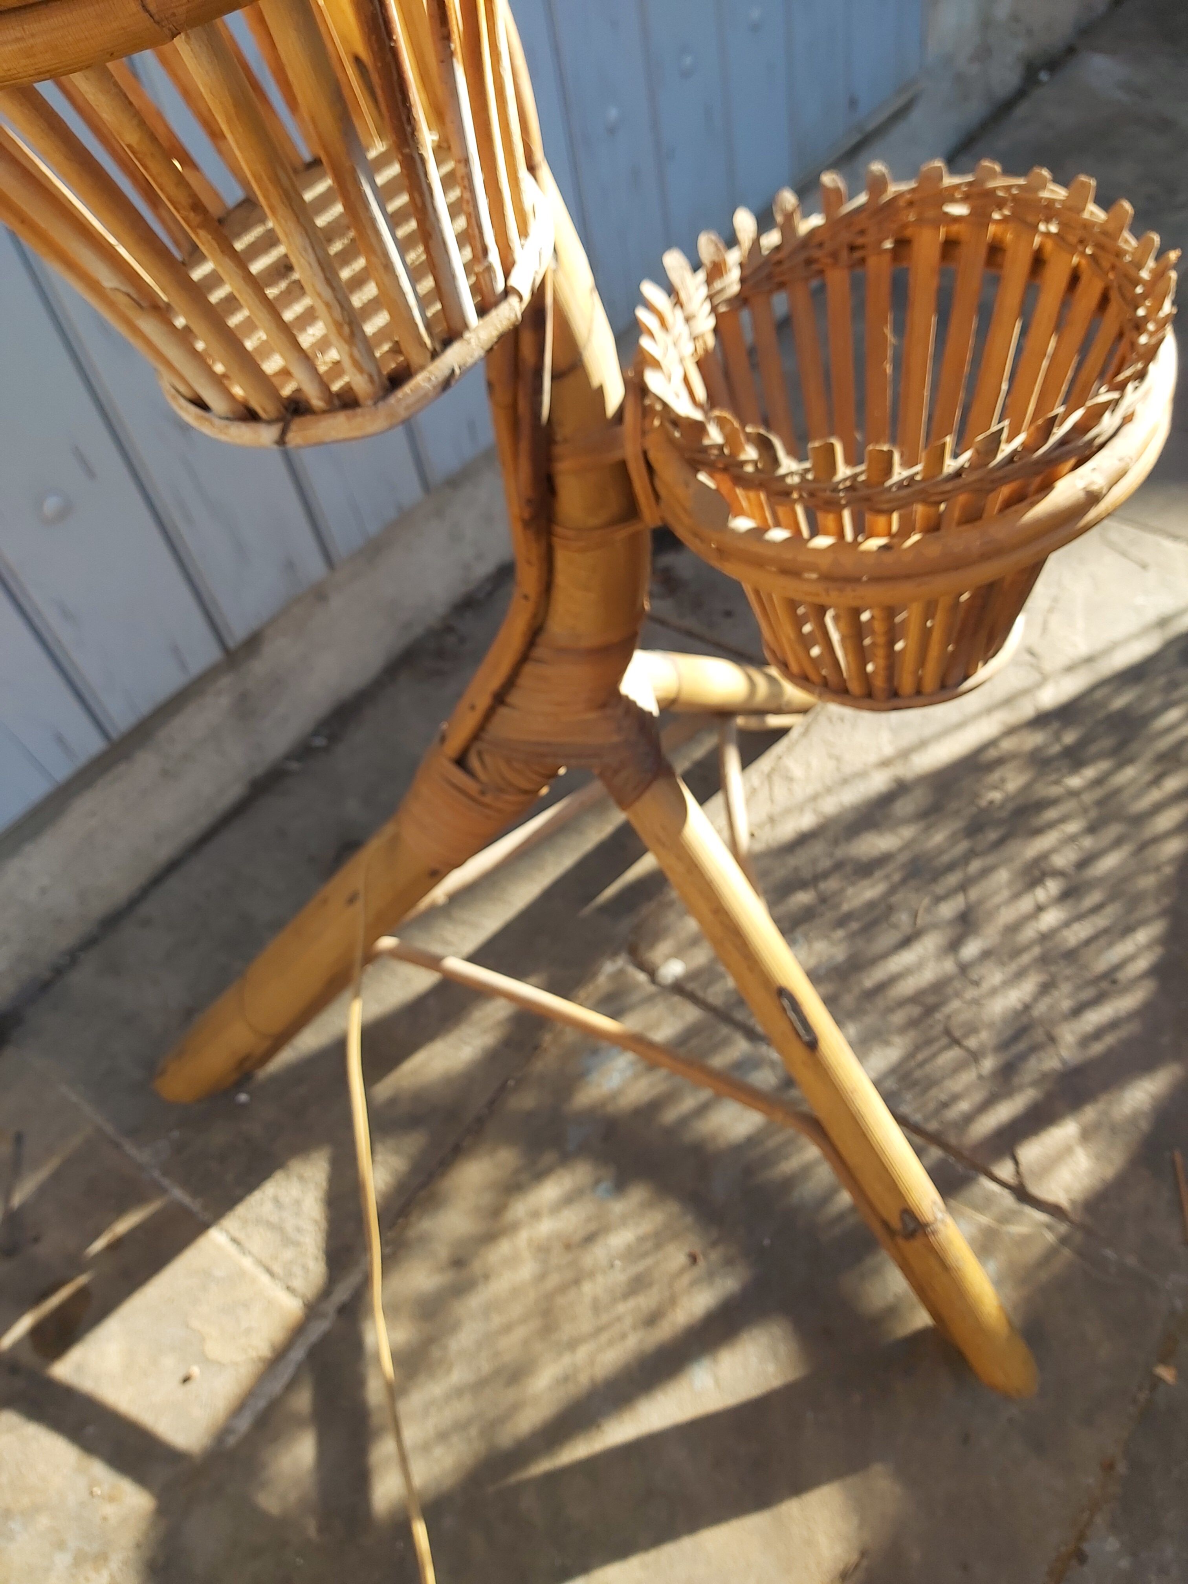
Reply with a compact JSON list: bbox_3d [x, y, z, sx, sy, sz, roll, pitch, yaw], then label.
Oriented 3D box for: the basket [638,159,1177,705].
[{"bbox_3d":[0.144,-0.157,0.578,0.229,0.188,0.229,-13,49,0],"label":"basket"}]

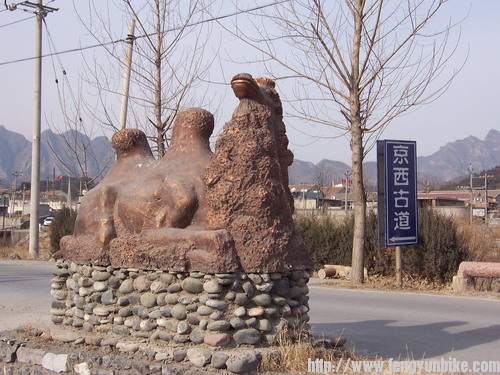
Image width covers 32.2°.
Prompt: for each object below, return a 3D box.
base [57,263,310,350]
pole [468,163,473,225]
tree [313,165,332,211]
[{"bbox_3d":[-0.860,1.335,10.500,2.850,0.780,1.420,-1,-1,32],"label":"base"},{"bbox_3d":[28.494,0.775,112.000,0.330,8.100,0.330,0,-1,0],"label":"pole"},{"bbox_3d":[10.875,0.000,130.000,3.000,6.900,3.000,0,-1,0],"label":"tree"}]

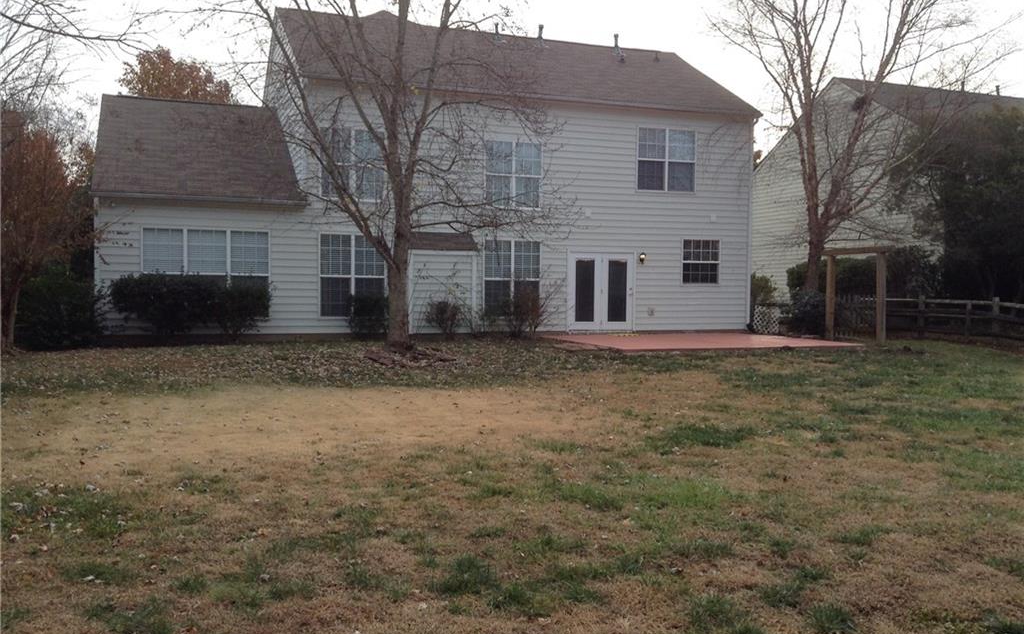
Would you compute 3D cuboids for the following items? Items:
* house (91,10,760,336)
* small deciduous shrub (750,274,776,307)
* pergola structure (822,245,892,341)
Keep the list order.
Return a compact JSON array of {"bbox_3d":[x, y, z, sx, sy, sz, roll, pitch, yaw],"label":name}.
[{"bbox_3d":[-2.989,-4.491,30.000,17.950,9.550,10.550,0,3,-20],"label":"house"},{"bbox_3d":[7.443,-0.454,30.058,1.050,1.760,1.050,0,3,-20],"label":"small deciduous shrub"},{"bbox_3d":[8.877,-0.584,25.195,0.340,2.430,2.650,0,3,-20],"label":"pergola structure"}]

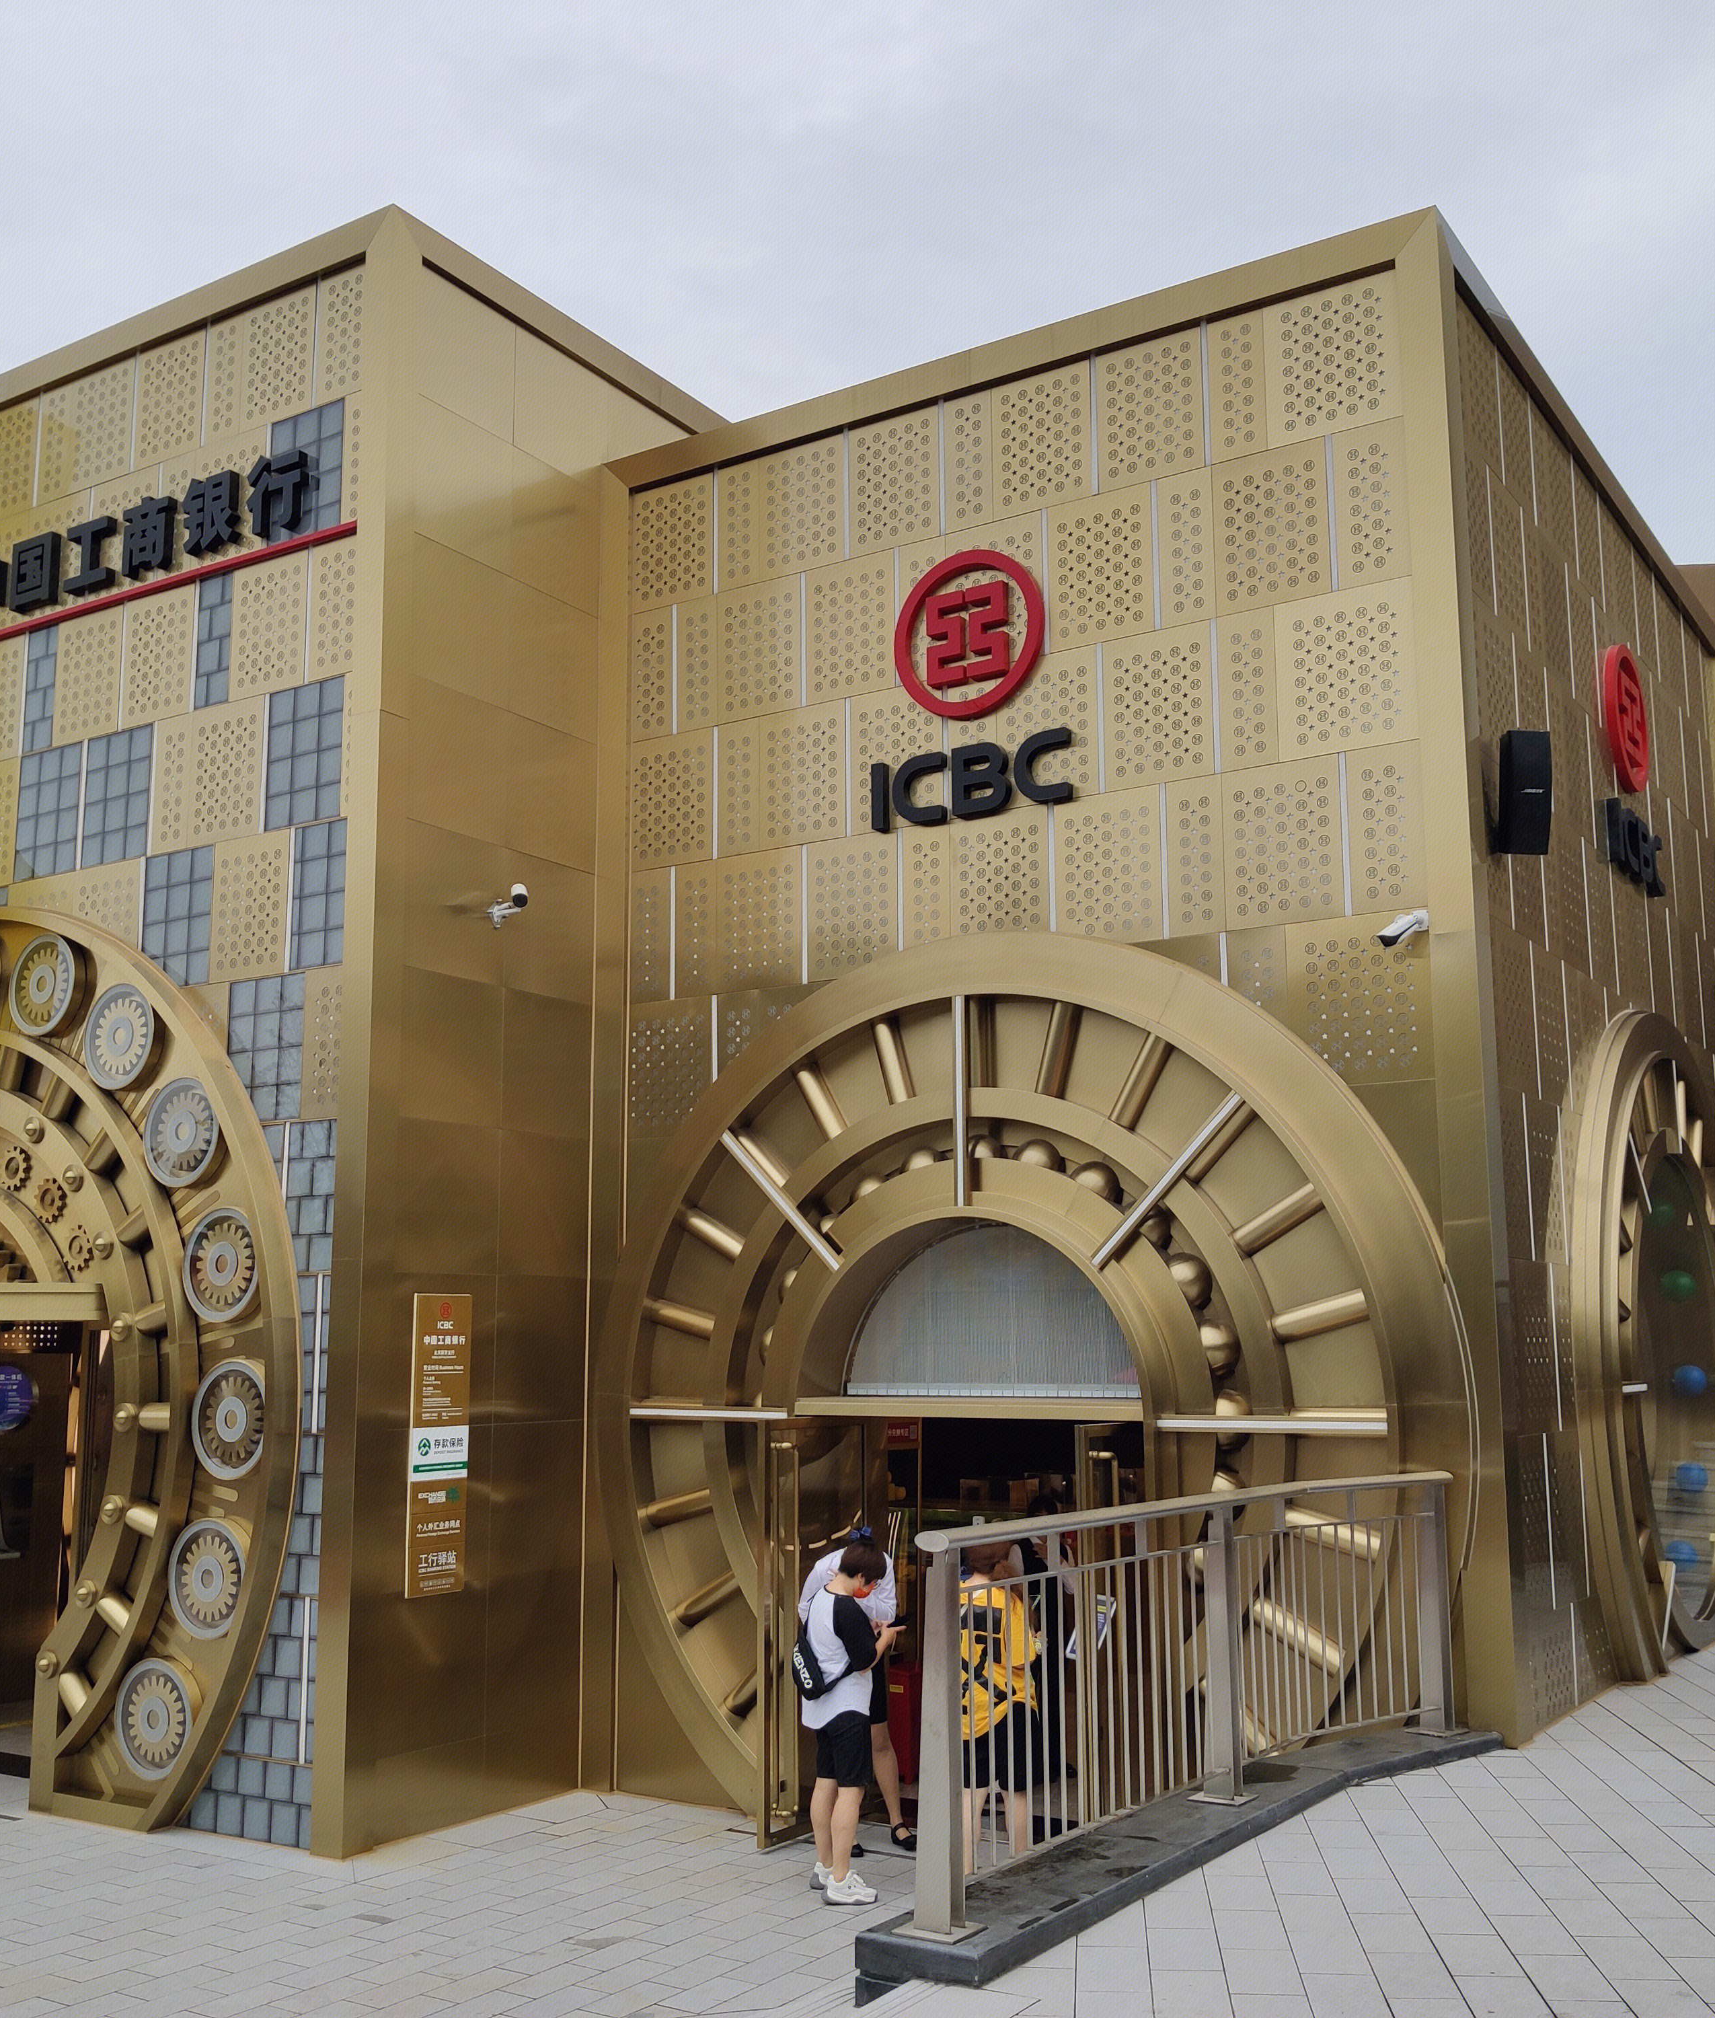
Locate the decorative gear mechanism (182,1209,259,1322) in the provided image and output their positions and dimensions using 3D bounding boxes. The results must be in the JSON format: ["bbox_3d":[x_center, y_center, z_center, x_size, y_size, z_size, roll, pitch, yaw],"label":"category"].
[{"bbox_3d":[-3.270,1.342,10.546,0.578,0.578,0.112,-6,-11,32],"label":"decorative gear mechanism"}]

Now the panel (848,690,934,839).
[{"bbox_3d":[0.209,-1.374,10.991,0.588,0.792,0.060,-6,-11,32],"label":"panel"}]

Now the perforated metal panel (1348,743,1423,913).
[{"bbox_3d":[2.605,-0.890,9.934,0.364,0.836,0.040,-6,-11,33],"label":"perforated metal panel"}]

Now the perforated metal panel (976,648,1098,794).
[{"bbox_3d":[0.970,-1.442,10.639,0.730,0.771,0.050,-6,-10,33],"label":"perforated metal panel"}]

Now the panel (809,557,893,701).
[{"bbox_3d":[-0.045,-2.135,11.277,0.583,0.784,0.060,-6,-11,32],"label":"panel"}]

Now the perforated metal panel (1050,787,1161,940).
[{"bbox_3d":[1.328,-0.727,10.579,0.624,0.814,0.052,-6,-10,33],"label":"perforated metal panel"}]

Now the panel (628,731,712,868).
[{"bbox_3d":[-1.080,-1.229,11.982,0.616,0.780,0.050,-6,-10,33],"label":"panel"}]

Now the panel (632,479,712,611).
[{"bbox_3d":[-1.103,-2.816,12.237,0.629,0.784,0.050,-6,-10,33],"label":"panel"}]

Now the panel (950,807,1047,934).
[{"bbox_3d":[0.757,-0.653,10.637,0.619,0.784,0.040,-6,-11,33],"label":"panel"}]

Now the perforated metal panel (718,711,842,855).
[{"bbox_3d":[-0.424,-1.298,11.524,0.902,0.799,0.040,-6,-11,33],"label":"perforated metal panel"}]

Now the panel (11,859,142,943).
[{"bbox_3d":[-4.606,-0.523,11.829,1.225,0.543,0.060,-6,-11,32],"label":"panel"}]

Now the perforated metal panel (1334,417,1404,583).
[{"bbox_3d":[2.597,-2.545,10.204,0.364,0.836,0.040,-6,-11,33],"label":"perforated metal panel"}]

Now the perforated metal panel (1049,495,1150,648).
[{"bbox_3d":[1.281,-2.295,10.548,0.612,0.800,0.040,-6,-11,33],"label":"perforated metal panel"}]

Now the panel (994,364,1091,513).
[{"bbox_3d":[0.977,-3.008,10.741,0.588,0.742,0.060,-6,-11,32],"label":"panel"}]

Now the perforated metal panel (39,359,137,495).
[{"bbox_3d":[-4.779,-3.576,12.582,0.936,0.750,0.050,-6,-10,33],"label":"perforated metal panel"}]

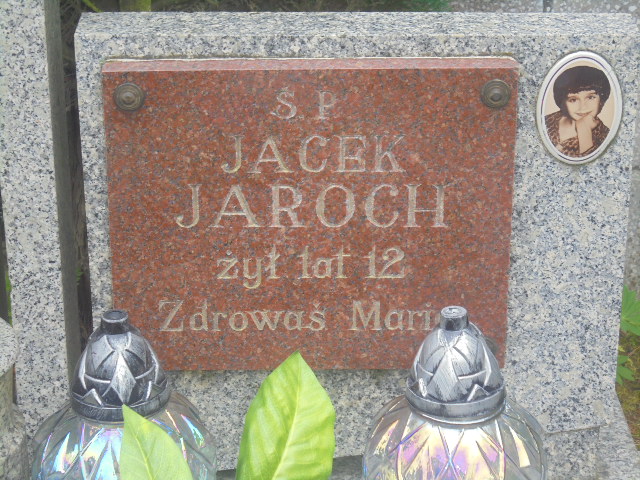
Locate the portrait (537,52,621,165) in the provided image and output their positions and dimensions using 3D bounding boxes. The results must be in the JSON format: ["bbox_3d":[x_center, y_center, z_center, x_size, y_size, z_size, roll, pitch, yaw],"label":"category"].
[{"bbox_3d":[0.270,-0.133,1.798,0.089,0.124,0.012,0,23,0],"label":"portrait"}]

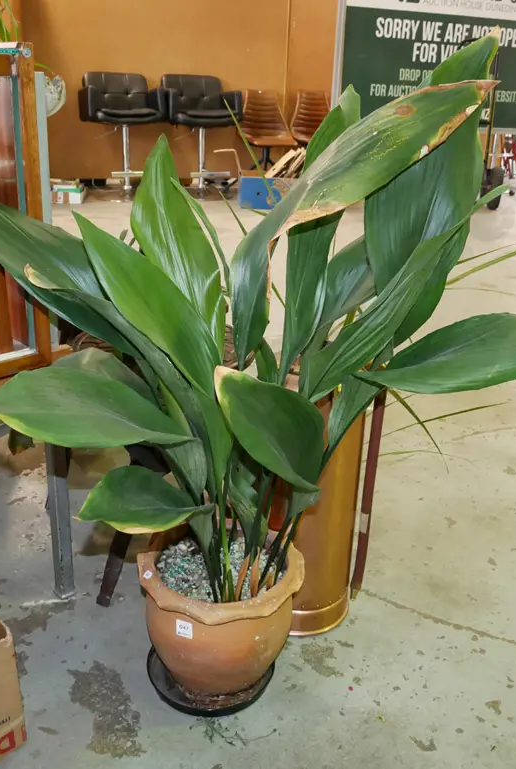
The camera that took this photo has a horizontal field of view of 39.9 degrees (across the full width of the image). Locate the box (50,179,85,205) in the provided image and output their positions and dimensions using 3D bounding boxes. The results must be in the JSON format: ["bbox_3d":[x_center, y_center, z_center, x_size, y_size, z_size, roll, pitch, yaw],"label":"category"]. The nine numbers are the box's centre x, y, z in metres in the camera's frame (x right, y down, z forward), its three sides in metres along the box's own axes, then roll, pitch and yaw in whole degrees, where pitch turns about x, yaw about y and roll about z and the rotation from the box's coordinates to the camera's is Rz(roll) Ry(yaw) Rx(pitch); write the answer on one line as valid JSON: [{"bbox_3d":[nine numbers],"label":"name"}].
[{"bbox_3d":[-1.534,-1.510,5.517,0.340,0.160,0.260,-1,25,-8],"label":"box"}]

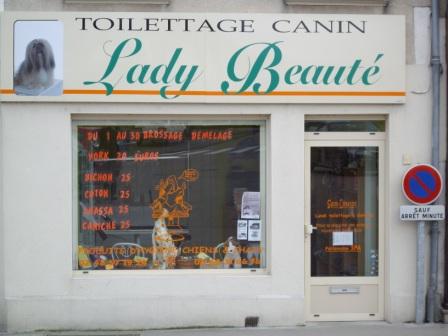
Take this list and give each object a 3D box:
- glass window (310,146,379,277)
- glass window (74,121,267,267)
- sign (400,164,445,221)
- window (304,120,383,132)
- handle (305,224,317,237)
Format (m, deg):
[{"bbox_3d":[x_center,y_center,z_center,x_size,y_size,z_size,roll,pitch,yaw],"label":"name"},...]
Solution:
[{"bbox_3d":[1.369,0.494,16.450,0.784,1.475,0.050,0,0,-6],"label":"glass window"},{"bbox_3d":[-0.602,0.308,16.226,2.176,1.679,0.080,0,0,-6],"label":"glass window"},{"bbox_3d":[2.211,0.273,16.123,0.506,0.623,0.040,0,0,-6],"label":"sign"},{"bbox_3d":[1.369,-0.471,16.450,0.923,0.136,0.050,0,0,-6],"label":"window"},{"bbox_3d":[0.977,0.706,16.365,0.137,0.135,0.070,0,0,-6],"label":"handle"}]

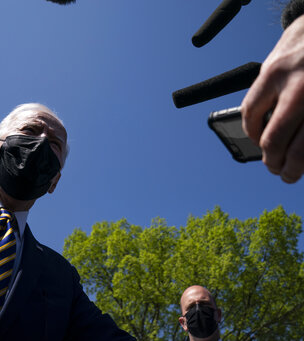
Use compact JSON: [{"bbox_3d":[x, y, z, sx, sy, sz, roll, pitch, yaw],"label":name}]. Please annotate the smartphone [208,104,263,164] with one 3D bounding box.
[{"bbox_3d":[0.134,-0.040,0.321,0.148,0.011,0.075,-6,-36,41],"label":"smartphone"}]

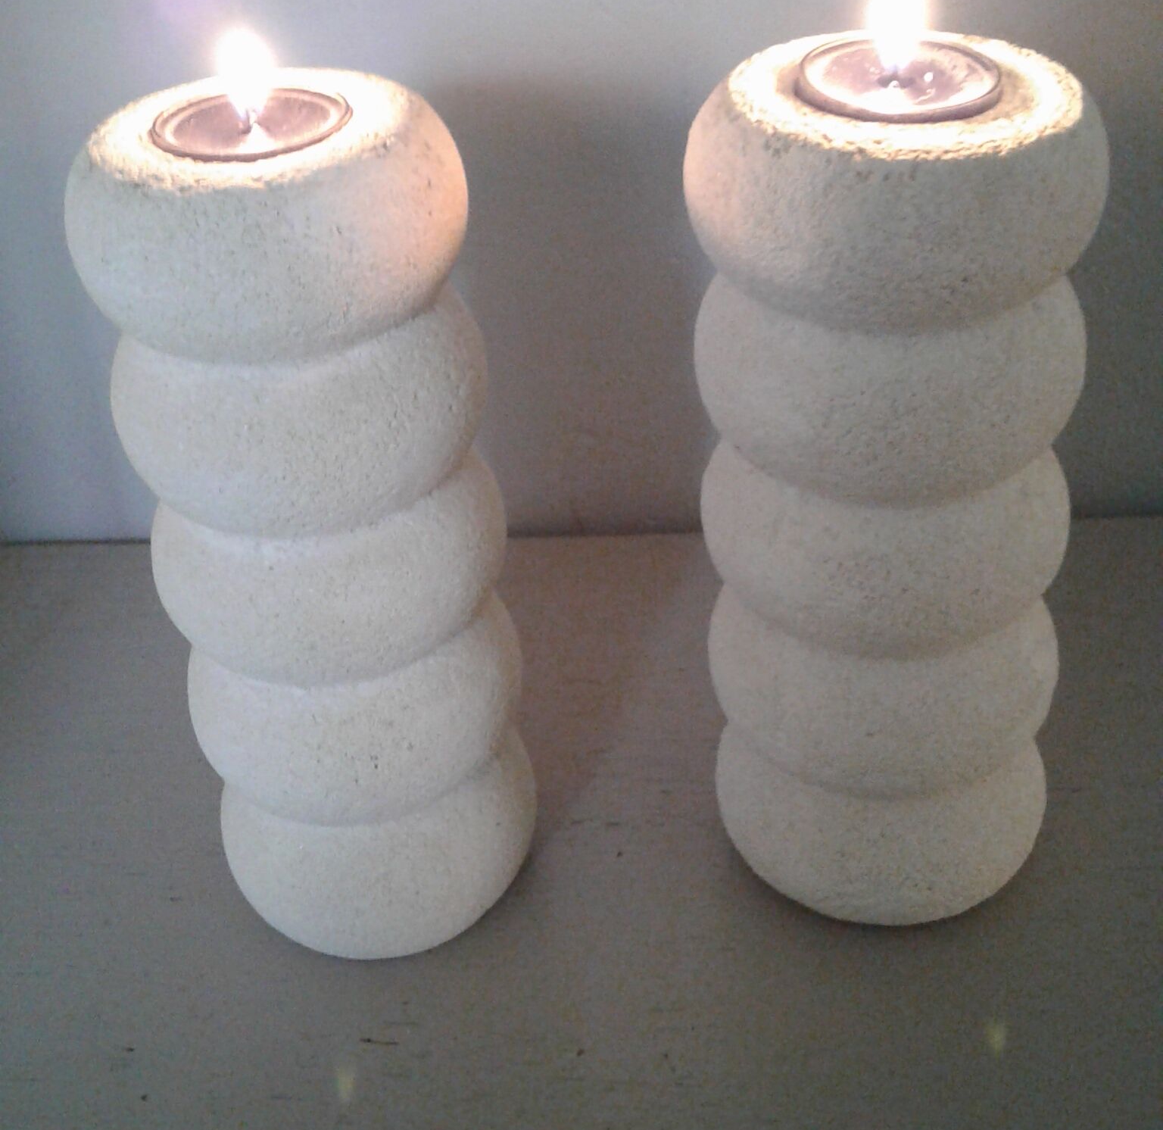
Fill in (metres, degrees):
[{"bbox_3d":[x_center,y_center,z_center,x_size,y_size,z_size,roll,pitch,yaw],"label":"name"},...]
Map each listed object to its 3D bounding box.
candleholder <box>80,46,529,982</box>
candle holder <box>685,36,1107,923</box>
[{"bbox_3d":[-0.057,-0.006,0.367,0.079,0.194,0.079,-5,32,0],"label":"candleholder"},{"bbox_3d":[0.068,-0.015,0.366,0.082,0.193,0.082,-5,32,0],"label":"candle holder"}]

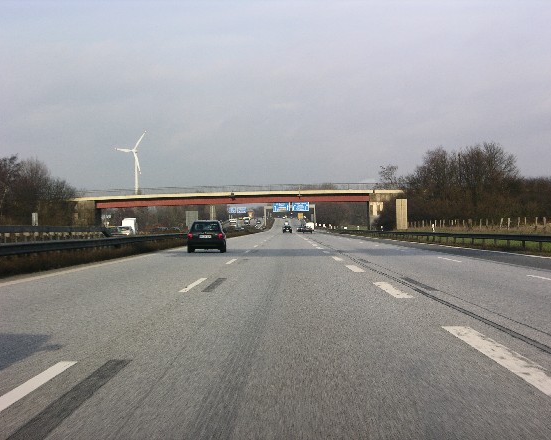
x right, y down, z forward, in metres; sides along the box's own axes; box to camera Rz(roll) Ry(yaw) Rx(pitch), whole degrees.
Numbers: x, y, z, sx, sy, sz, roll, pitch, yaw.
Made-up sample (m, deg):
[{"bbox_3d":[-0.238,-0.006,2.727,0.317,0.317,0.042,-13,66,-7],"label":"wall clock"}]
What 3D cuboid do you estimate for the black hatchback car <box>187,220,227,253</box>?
[{"bbox_3d":[-2.880,0.715,60.700,1.660,1.410,3.850,-1,0,0],"label":"black hatchback car"}]

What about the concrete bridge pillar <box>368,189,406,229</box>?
[{"bbox_3d":[17.000,-1.450,213.500,5.800,6.100,6.200,-1,0,0],"label":"concrete bridge pillar"}]

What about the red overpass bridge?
[{"bbox_3d":[-5.700,-1.600,215.000,51.000,7.000,8.500,-1,0,0],"label":"red overpass bridge"}]

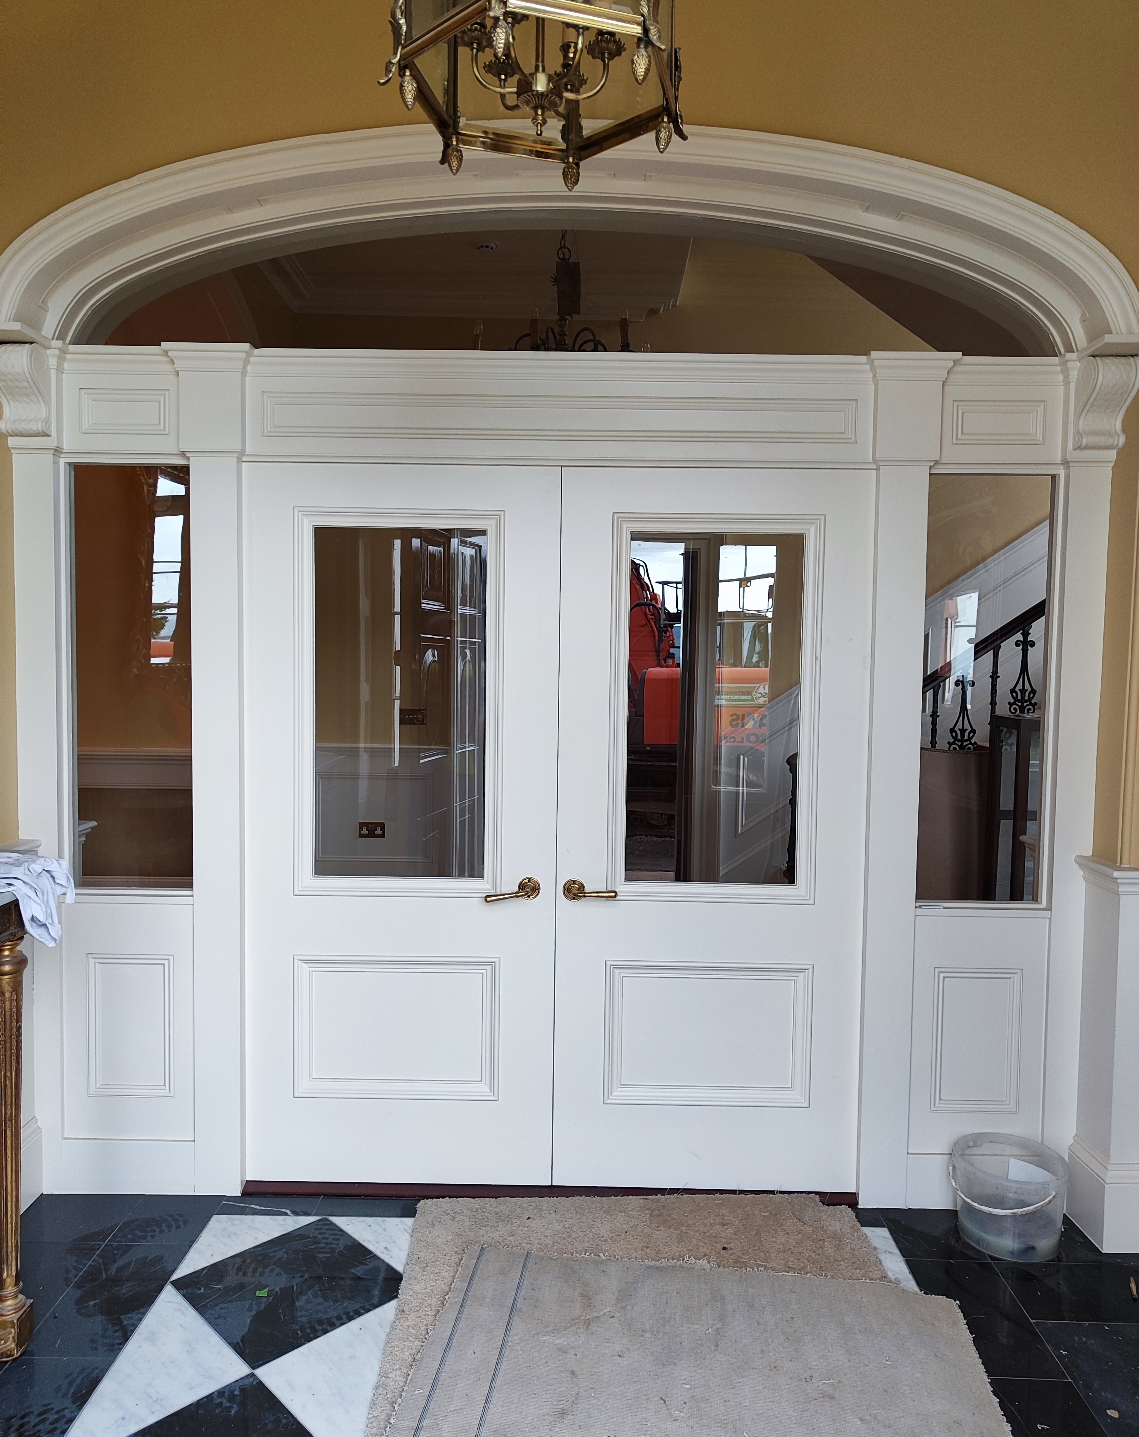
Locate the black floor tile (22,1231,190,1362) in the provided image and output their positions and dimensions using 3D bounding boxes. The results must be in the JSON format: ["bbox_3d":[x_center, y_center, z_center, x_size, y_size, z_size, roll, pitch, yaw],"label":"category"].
[{"bbox_3d":[-1.050,1.334,2.317,0.218,0.015,0.412,1,3,1],"label":"black floor tile"}]

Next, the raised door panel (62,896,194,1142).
[{"bbox_3d":[-1.197,0.817,2.752,0.355,0.676,0.035,1,3,1],"label":"raised door panel"}]

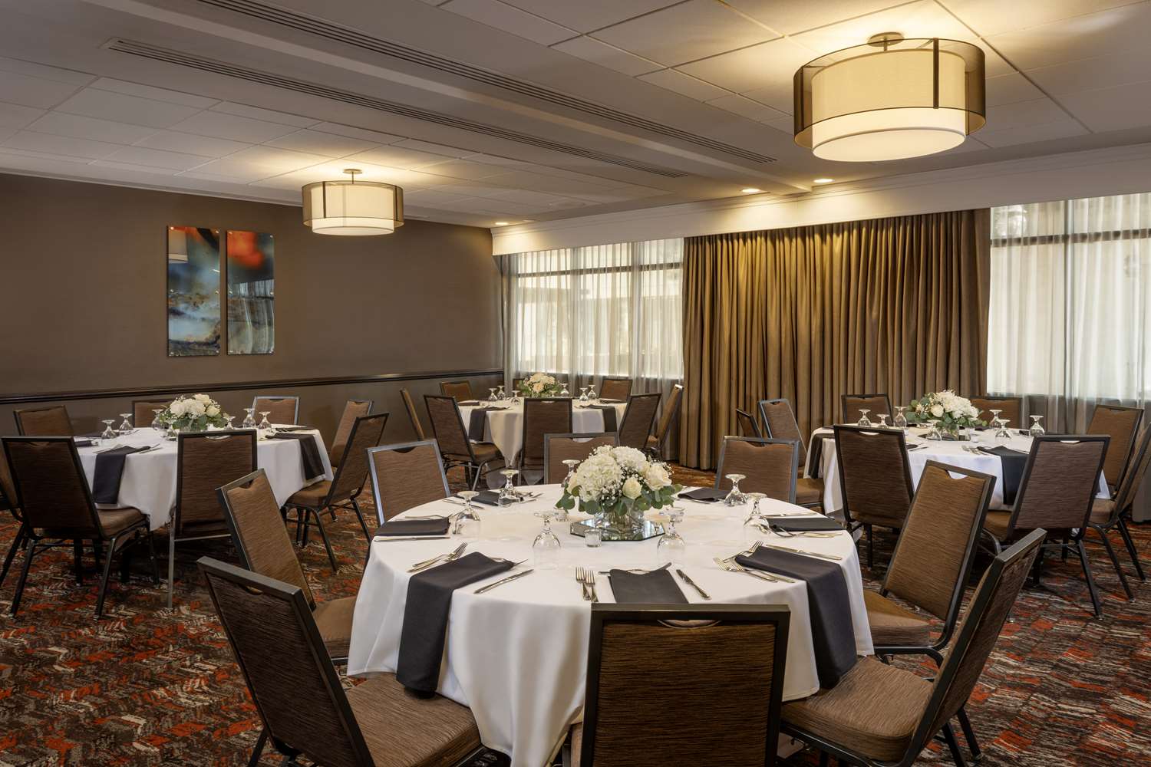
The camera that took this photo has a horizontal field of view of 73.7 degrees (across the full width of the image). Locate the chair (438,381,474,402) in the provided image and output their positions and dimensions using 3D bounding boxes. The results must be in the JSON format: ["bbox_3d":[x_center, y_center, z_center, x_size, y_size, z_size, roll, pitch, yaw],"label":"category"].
[{"bbox_3d":[-0.971,0.437,7.458,0.610,0.900,0.450,4,6,42],"label":"chair"}]

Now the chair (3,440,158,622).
[{"bbox_3d":[-2.554,0.691,3.965,0.462,0.909,0.604,0,4,4],"label":"chair"}]

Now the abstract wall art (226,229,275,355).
[{"bbox_3d":[-2.976,-0.827,7.045,0.030,1.116,0.429,4,6,44],"label":"abstract wall art"}]

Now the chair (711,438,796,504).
[{"bbox_3d":[0.738,0.730,3.358,0.450,0.900,0.610,2,5,27],"label":"chair"}]

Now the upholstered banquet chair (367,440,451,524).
[{"bbox_3d":[-0.559,0.738,3.241,0.604,0.909,0.462,4,6,41],"label":"upholstered banquet chair"}]

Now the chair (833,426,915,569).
[{"bbox_3d":[1.747,0.691,4.274,0.450,0.930,0.620,3,5,42],"label":"chair"}]

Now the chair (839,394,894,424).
[{"bbox_3d":[2.249,0.567,5.706,0.462,0.909,0.604,0,4,2],"label":"chair"}]

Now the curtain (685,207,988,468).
[{"bbox_3d":[2.154,-0.245,6.860,2.753,2.350,0.140,3,5,40],"label":"curtain"}]

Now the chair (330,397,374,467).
[{"bbox_3d":[-1.824,0.605,5.502,0.620,0.930,0.450,-3,5,-42],"label":"chair"}]

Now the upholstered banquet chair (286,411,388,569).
[{"bbox_3d":[-1.510,0.639,4.712,0.604,0.909,0.462,1,4,14],"label":"upholstered banquet chair"}]

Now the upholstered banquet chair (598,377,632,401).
[{"bbox_3d":[0.254,0.422,7.666,0.450,0.900,0.610,3,5,37],"label":"upholstered banquet chair"}]

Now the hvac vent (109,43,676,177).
[{"bbox_3d":[-0.592,-1.586,4.756,0.160,0.040,4.068,4,6,45],"label":"hvac vent"}]

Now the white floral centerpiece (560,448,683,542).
[{"bbox_3d":[0.153,0.360,2.680,0.430,0.290,0.410,0,4,0],"label":"white floral centerpiece"}]

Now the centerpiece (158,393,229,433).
[{"bbox_3d":[-2.490,0.202,5.010,0.420,0.280,0.420,0,4,0],"label":"centerpiece"}]

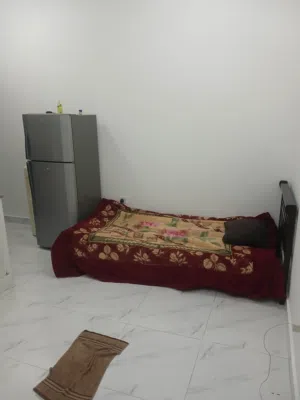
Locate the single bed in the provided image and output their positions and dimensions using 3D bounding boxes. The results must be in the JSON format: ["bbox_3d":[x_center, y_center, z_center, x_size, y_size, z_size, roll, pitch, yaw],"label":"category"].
[{"bbox_3d":[0.278,0.274,3.329,2.193,0.868,1.147,4,16,19],"label":"single bed"}]

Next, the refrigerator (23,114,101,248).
[{"bbox_3d":[-1.028,-0.219,3.841,0.628,1.596,0.581,4,16,19],"label":"refrigerator"}]

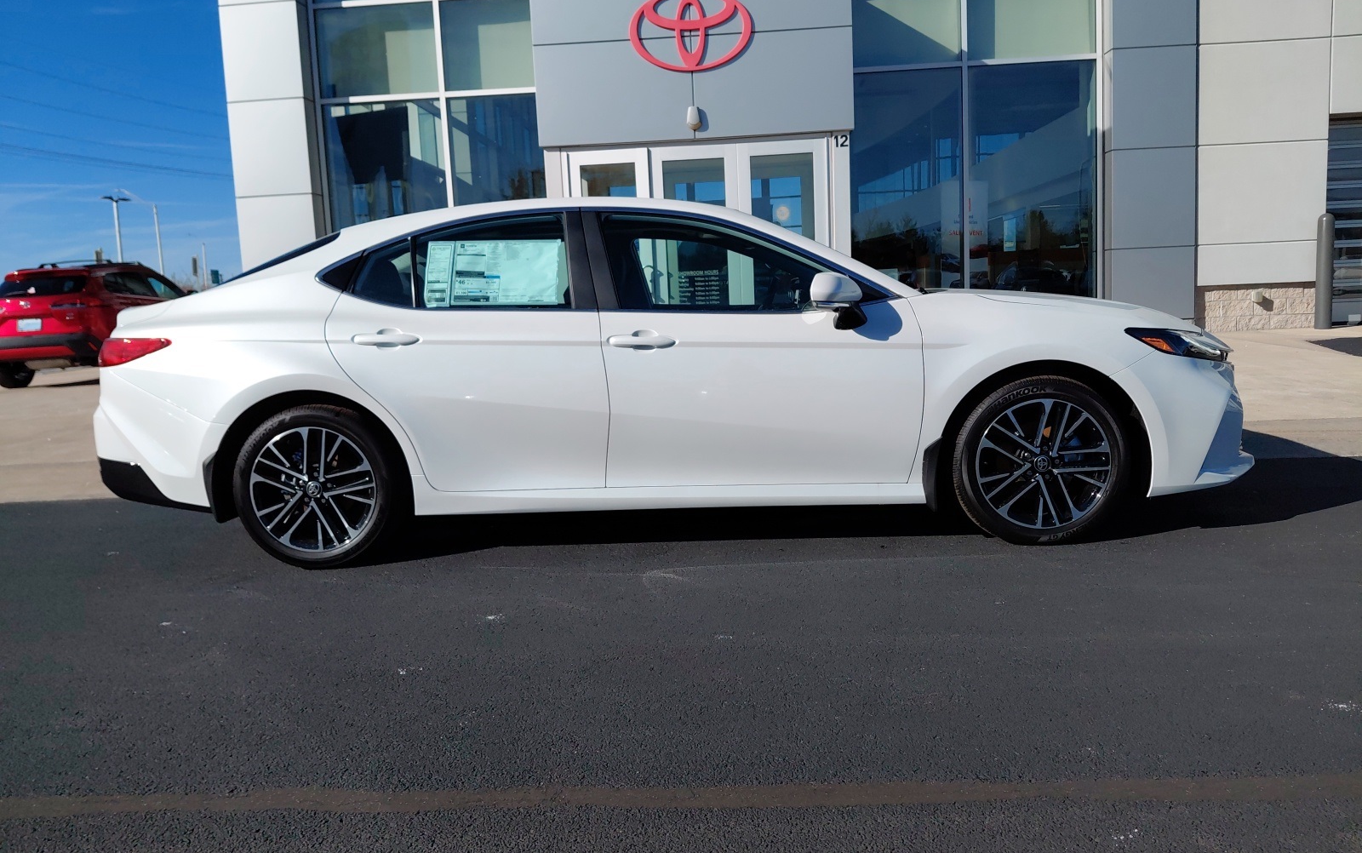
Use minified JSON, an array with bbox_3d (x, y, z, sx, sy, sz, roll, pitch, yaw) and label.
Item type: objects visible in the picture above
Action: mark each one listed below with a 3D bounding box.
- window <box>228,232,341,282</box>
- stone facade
[{"bbox_3d":[-1.624,-0.786,4.622,0.700,0.120,1.220,-23,7,6],"label":"window"},{"bbox_3d":[7.317,-1.505,12.400,1.550,0.610,0.200,-2,6,4],"label":"stone facade"}]

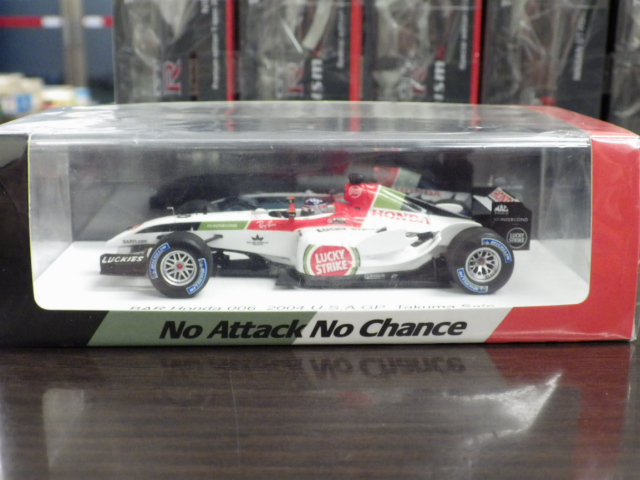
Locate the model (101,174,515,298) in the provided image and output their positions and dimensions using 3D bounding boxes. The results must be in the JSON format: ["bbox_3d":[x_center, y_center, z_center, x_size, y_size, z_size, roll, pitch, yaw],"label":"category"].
[{"bbox_3d":[-0.002,-0.004,0.234,0.106,0.025,0.041,-1,14,1],"label":"model"}]

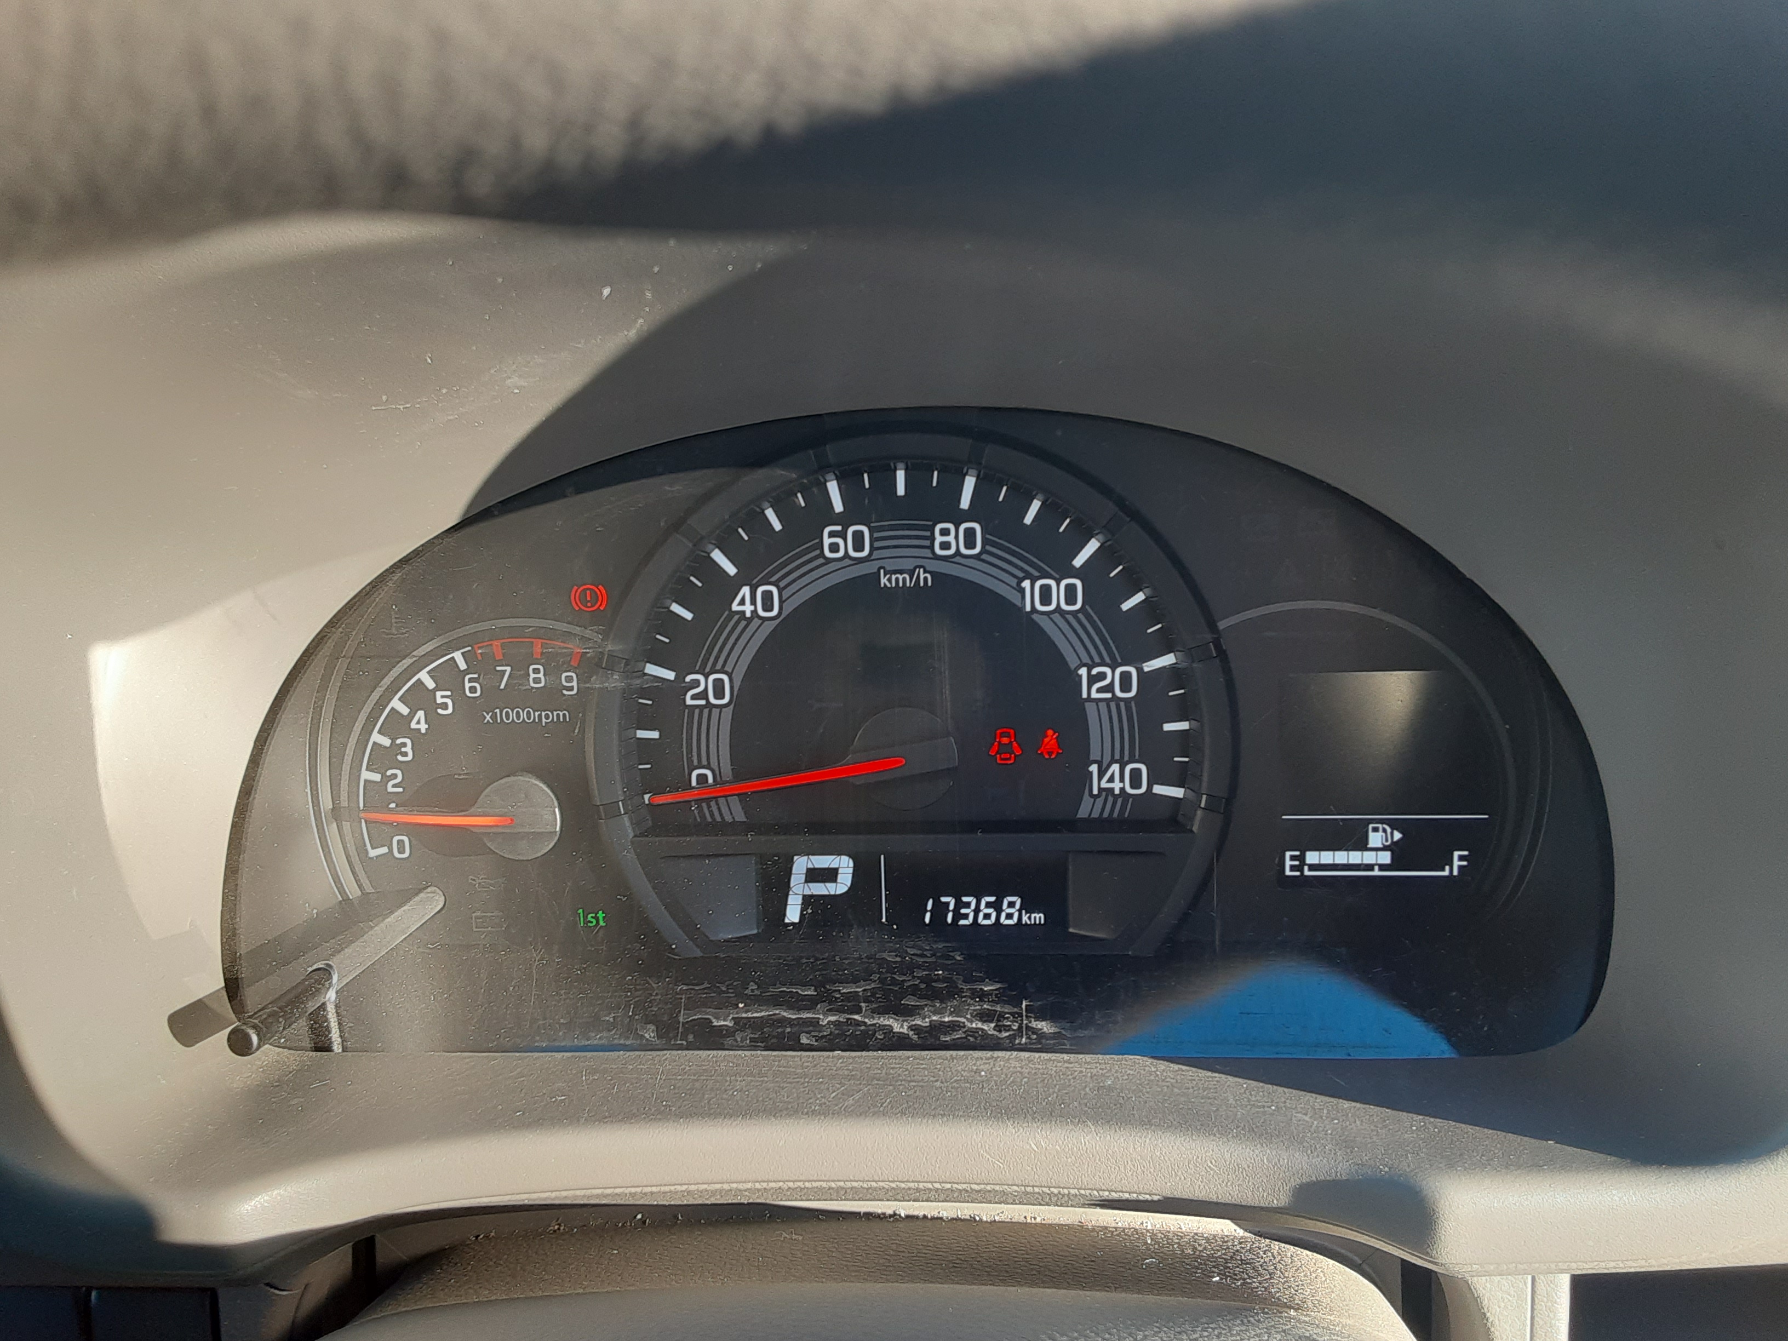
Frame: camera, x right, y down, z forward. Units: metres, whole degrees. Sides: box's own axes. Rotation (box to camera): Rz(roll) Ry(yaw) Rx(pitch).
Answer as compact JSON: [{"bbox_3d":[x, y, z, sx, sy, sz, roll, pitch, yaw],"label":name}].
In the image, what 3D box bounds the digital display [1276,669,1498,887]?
[{"bbox_3d":[0.105,0.024,0.300,0.047,0.047,0.008,-1,8,5],"label":"digital display"}]

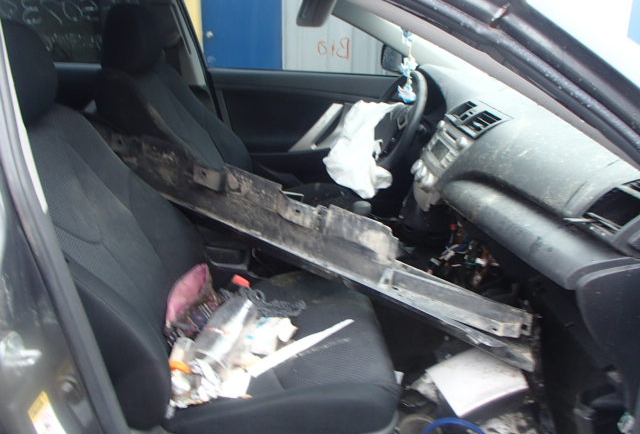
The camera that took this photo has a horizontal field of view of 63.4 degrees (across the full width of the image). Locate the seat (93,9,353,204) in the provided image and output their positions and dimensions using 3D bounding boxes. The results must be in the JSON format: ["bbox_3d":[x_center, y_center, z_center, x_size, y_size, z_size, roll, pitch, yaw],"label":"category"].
[{"bbox_3d":[-0.261,-0.244,1.774,0.820,0.905,0.520,-3,20,-8],"label":"seat"}]

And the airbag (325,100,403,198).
[{"bbox_3d":[0.154,-0.234,1.808,0.270,0.345,0.340,-3,20,-8],"label":"airbag"}]

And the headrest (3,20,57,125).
[{"bbox_3d":[-0.559,-0.260,0.928,0.125,0.205,0.260,-3,20,-8],"label":"headrest"}]

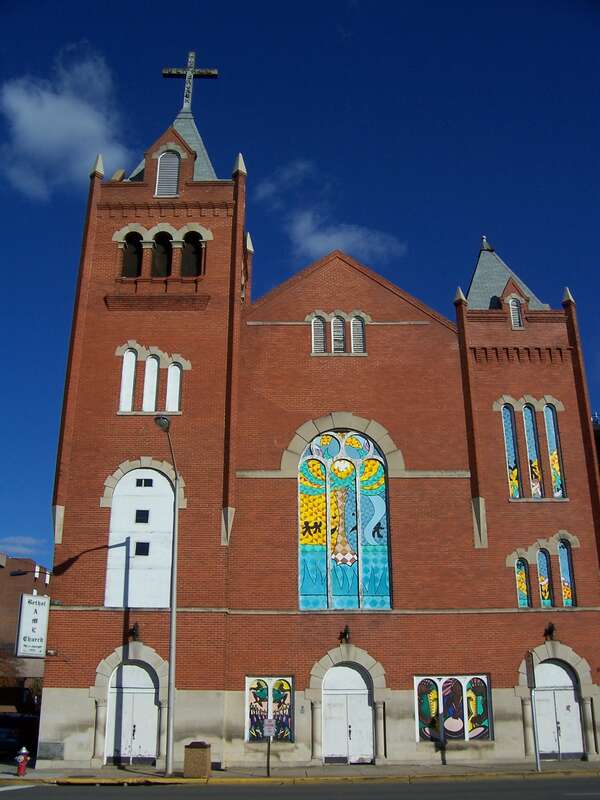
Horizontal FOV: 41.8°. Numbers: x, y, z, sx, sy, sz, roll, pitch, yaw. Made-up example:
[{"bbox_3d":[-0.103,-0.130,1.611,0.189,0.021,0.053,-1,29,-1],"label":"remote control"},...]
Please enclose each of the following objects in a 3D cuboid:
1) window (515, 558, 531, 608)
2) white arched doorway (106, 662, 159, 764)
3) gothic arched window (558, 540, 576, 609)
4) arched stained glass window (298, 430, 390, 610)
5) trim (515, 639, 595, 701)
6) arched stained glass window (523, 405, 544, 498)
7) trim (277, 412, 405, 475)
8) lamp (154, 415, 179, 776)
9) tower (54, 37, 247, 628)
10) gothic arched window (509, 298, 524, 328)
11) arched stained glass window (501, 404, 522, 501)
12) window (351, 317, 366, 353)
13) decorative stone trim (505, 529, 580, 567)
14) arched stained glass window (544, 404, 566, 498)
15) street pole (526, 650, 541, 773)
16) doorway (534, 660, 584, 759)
[{"bbox_3d":[7.156,5.880,25.228,0.446,1.572,0.200,0,-21,0],"label":"window"},{"bbox_3d":[-4.806,9.030,22.616,1.467,2.867,0.400,0,-21,-1],"label":"white arched doorway"},{"bbox_3d":[8.382,5.444,24.623,0.439,2.101,0.250,0,-21,-1],"label":"gothic arched window"},{"bbox_3d":[1.374,3.811,25.469,2.823,5.868,0.250,0,-21,0],"label":"arched stained glass window"},{"bbox_3d":[7.648,8.114,23.712,2.360,1.700,0.400,0,-21,0],"label":"trim"},{"bbox_3d":[7.744,1.714,26.193,0.368,3.262,0.220,0,-21,0],"label":"arched stained glass window"},{"bbox_3d":[1.444,1.558,26.881,4.162,2.316,0.350,0,-21,0],"label":"trim"},{"bbox_3d":[-3.587,5.179,20.913,0.420,9.251,2.595,-2,-21,6],"label":"lamp"},{"bbox_3d":[-5.058,-4.246,31.941,6.080,25.567,6.300,0,-21,0],"label":"tower"},{"bbox_3d":[7.695,-3.074,27.929,0.401,1.205,0.220,0,-21,-1],"label":"gothic arched window"},{"bbox_3d":[7.012,1.714,26.189,0.400,3.261,0.220,0,-21,0],"label":"arched stained glass window"},{"bbox_3d":[2.059,-2.279,27.796,0.520,1.405,0.200,0,-21,0],"label":"window"},{"bbox_3d":[7.852,4.846,25.592,2.404,1.212,0.250,0,-21,0],"label":"decorative stone trim"},{"bbox_3d":[8.487,1.700,26.071,0.445,3.306,0.250,0,-21,-1],"label":"arched stained glass window"},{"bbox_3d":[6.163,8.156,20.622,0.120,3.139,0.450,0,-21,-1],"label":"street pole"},{"bbox_3d":[7.874,9.435,23.973,1.513,2.806,0.300,0,-21,0],"label":"doorway"}]

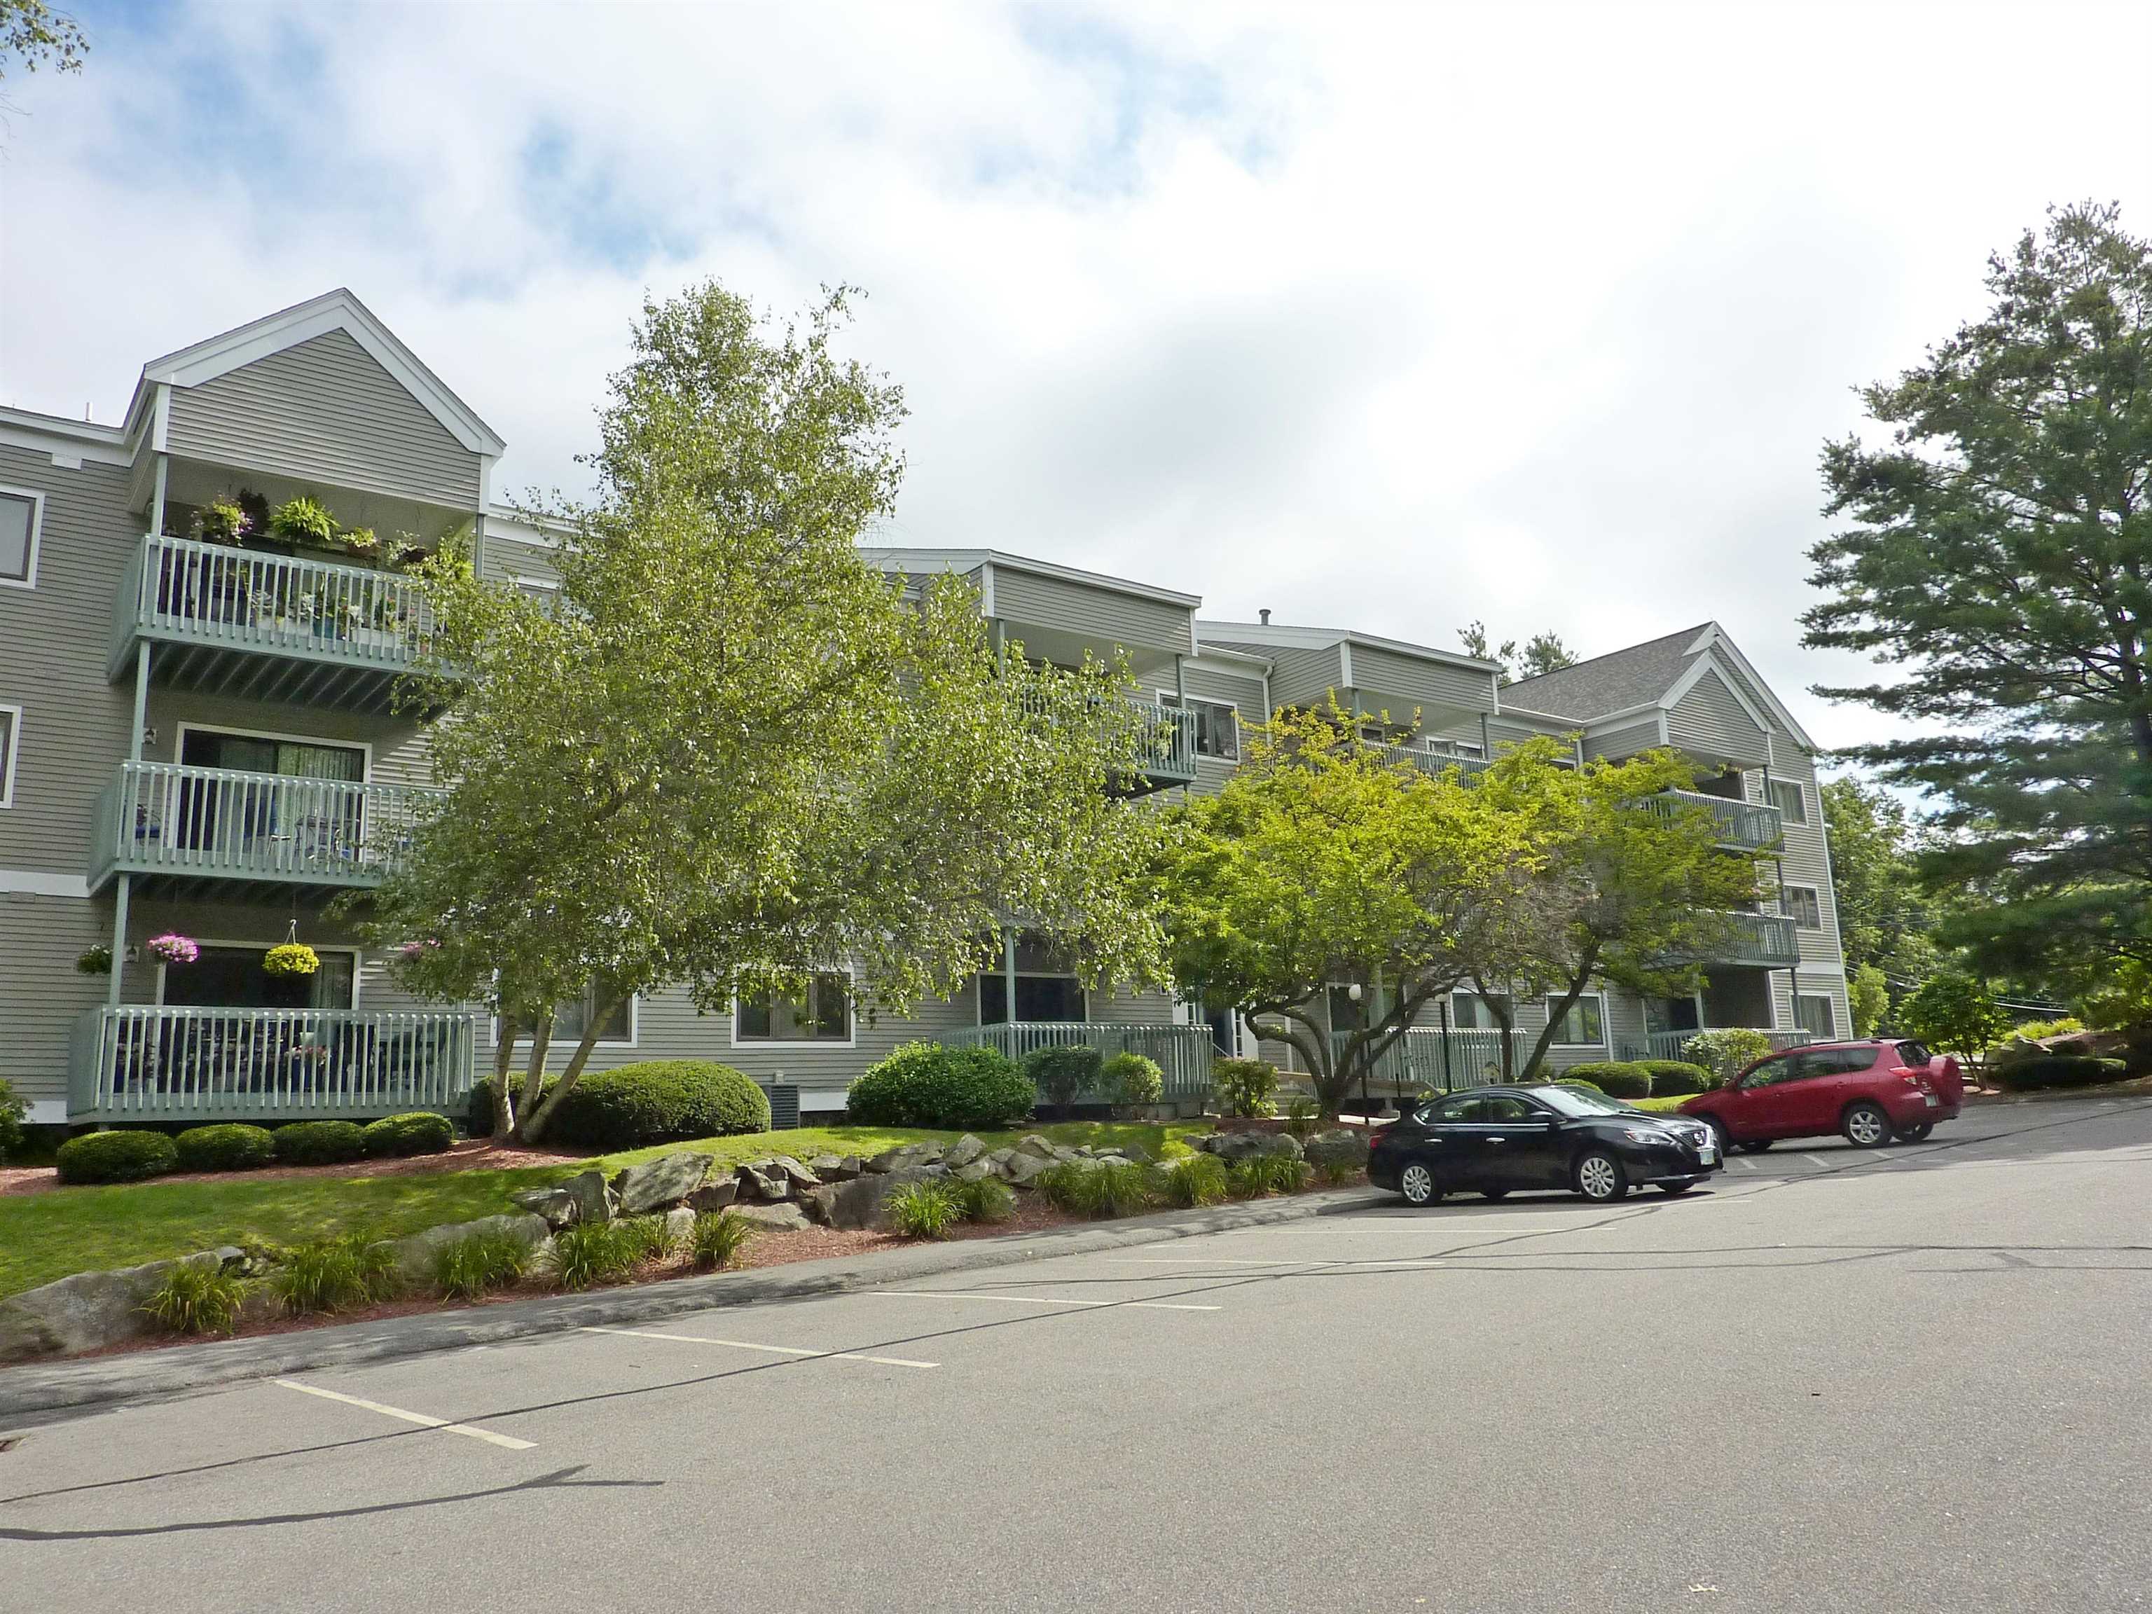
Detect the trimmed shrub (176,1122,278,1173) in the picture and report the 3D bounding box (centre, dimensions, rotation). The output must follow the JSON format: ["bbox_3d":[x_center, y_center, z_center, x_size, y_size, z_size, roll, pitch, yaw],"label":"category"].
[{"bbox_3d":[-9.275,3.715,16.976,0.971,0.517,0.971,6,-14,-36],"label":"trimmed shrub"}]

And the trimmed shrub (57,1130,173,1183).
[{"bbox_3d":[-10.079,3.667,16.320,1.087,0.548,1.087,6,-14,-36],"label":"trimmed shrub"}]

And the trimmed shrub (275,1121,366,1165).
[{"bbox_3d":[-8.525,3.779,17.524,0.941,0.496,0.941,6,-14,-36],"label":"trimmed shrub"}]

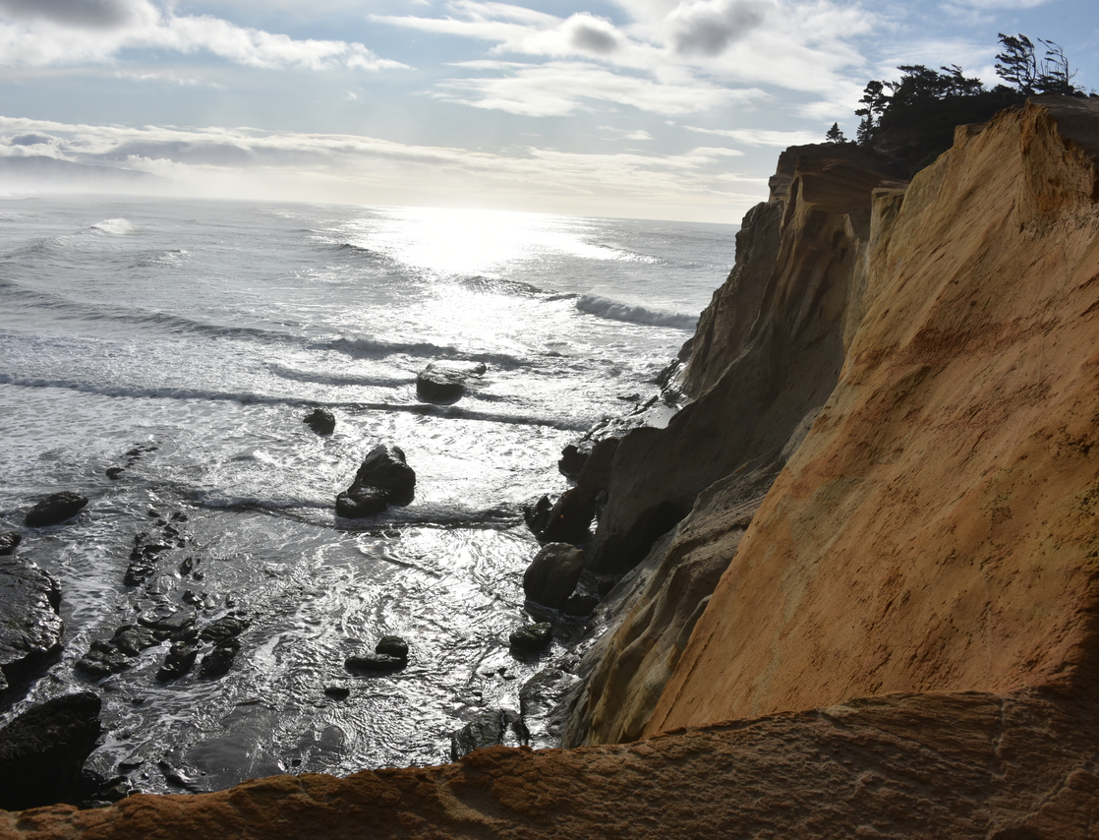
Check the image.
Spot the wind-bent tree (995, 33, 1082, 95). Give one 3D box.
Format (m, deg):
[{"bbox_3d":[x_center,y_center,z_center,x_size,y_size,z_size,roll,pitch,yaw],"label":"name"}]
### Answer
[{"bbox_3d":[39.972,-29.045,80.000,7.000,5.100,4.800,3,12,0],"label":"wind-bent tree"}]

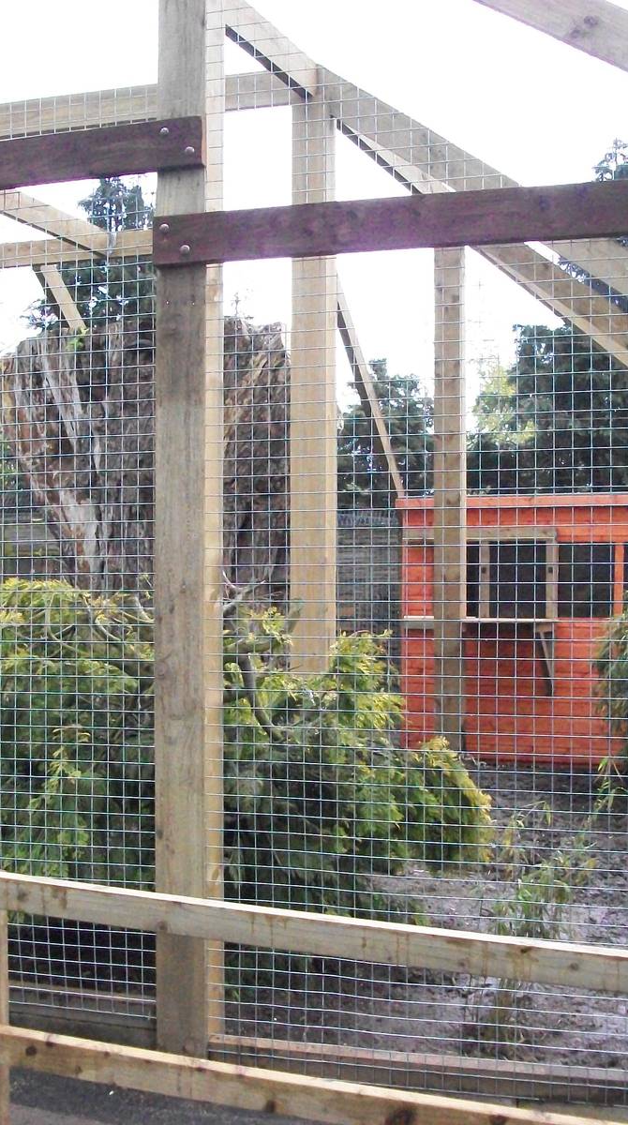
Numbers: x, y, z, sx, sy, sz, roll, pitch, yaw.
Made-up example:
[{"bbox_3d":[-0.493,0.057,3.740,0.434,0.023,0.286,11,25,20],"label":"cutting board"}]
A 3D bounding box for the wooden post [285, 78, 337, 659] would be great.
[{"bbox_3d":[-0.001,-0.403,6.150,0.158,3.367,0.158,0,0,18],"label":"wooden post"}]

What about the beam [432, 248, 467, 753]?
[{"bbox_3d":[0.807,-0.364,8.200,0.158,3.174,0.158,0,0,18],"label":"beam"}]

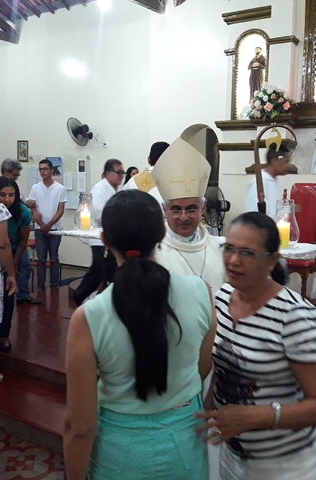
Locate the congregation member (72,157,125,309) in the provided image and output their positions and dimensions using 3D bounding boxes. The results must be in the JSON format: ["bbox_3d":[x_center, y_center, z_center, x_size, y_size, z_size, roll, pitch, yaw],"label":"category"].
[{"bbox_3d":[-0.684,-0.080,5.950,0.620,1.680,0.520,0,7,0],"label":"congregation member"}]

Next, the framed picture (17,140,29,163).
[{"bbox_3d":[-2.464,-1.613,9.433,0.310,0.385,0.030,6,9,35],"label":"framed picture"}]

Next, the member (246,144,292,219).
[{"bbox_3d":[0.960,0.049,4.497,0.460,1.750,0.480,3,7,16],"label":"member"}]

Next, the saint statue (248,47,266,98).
[{"bbox_3d":[1.285,-2.131,6.686,0.250,0.700,0.200,5,8,33],"label":"saint statue"}]

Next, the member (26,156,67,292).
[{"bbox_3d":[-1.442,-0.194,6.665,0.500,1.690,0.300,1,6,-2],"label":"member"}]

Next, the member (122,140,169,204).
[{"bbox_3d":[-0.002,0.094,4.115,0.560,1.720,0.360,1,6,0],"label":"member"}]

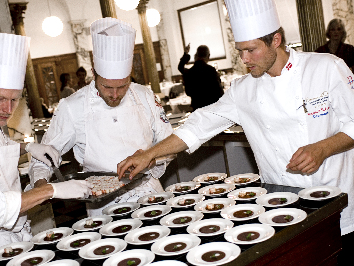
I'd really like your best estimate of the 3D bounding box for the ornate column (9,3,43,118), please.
[{"bbox_3d":[-3.383,-1.306,10.800,0.550,3.324,0.550,-10,10,0],"label":"ornate column"}]

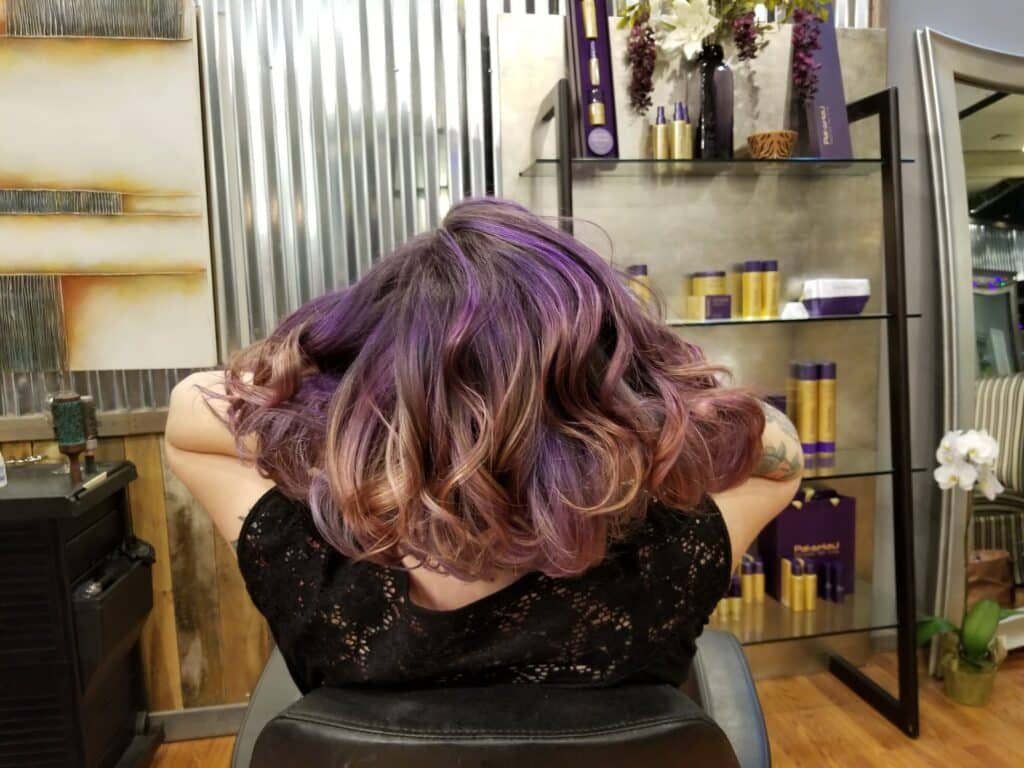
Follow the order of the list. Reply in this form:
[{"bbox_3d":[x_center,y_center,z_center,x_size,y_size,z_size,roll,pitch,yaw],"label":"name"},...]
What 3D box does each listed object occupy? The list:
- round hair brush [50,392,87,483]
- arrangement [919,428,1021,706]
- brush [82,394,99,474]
[{"bbox_3d":[-1.028,0.129,1.792,0.072,0.220,0.072,-3,7,-10],"label":"round hair brush"},{"bbox_3d":[1.420,0.544,2.374,0.331,0.839,0.218,-3,7,-10],"label":"arrangement"},{"bbox_3d":[-1.055,0.126,1.919,0.047,0.198,0.047,-3,7,-10],"label":"brush"}]

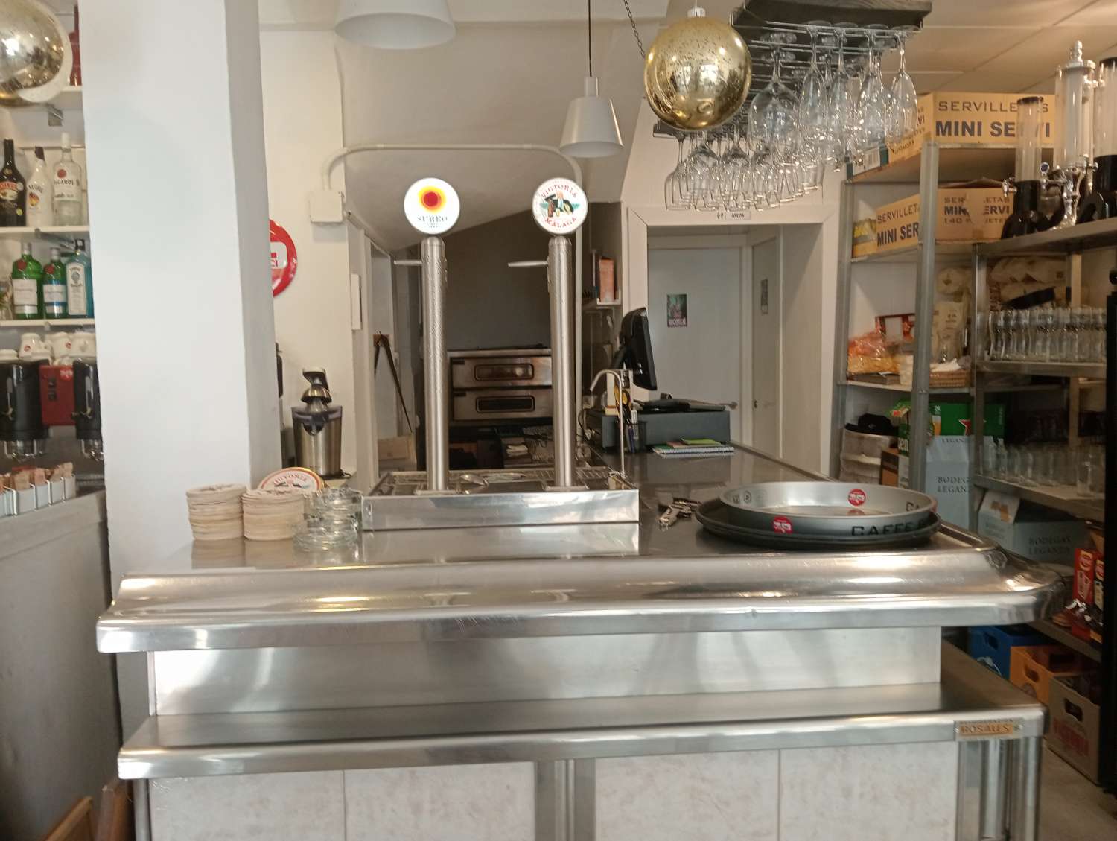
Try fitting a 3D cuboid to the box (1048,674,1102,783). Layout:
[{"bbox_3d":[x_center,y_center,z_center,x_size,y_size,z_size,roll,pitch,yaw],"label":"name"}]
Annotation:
[{"bbox_3d":[1.937,1.030,3.065,0.400,0.245,0.290,-1,5,-4],"label":"box"}]

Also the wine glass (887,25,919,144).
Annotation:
[{"bbox_3d":[0.721,-0.698,1.900,0.065,0.225,0.065,-1,5,-4],"label":"wine glass"}]

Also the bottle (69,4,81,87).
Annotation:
[{"bbox_3d":[-1.493,-1.170,2.830,0.074,0.265,0.074,-1,5,-4],"label":"bottle"}]

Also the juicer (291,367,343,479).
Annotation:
[{"bbox_3d":[-0.753,0.005,2.840,0.148,0.332,0.190,-1,5,-4],"label":"juicer"}]

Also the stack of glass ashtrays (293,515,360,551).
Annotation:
[{"bbox_3d":[-0.379,0.186,1.470,0.107,0.040,0.107,-1,5,-4],"label":"stack of glass ashtrays"}]

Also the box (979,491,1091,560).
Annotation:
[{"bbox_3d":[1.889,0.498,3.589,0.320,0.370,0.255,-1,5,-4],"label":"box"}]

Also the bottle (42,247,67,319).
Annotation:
[{"bbox_3d":[-1.595,-0.435,2.870,0.084,0.232,0.084,-2,5,-19],"label":"bottle"}]

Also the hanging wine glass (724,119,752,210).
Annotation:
[{"bbox_3d":[0.521,-0.746,2.630,0.079,0.238,0.079,-1,5,-4],"label":"hanging wine glass"}]

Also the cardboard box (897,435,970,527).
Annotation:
[{"bbox_3d":[1.593,0.245,3.761,0.270,0.390,0.250,-1,5,-4],"label":"cardboard box"}]

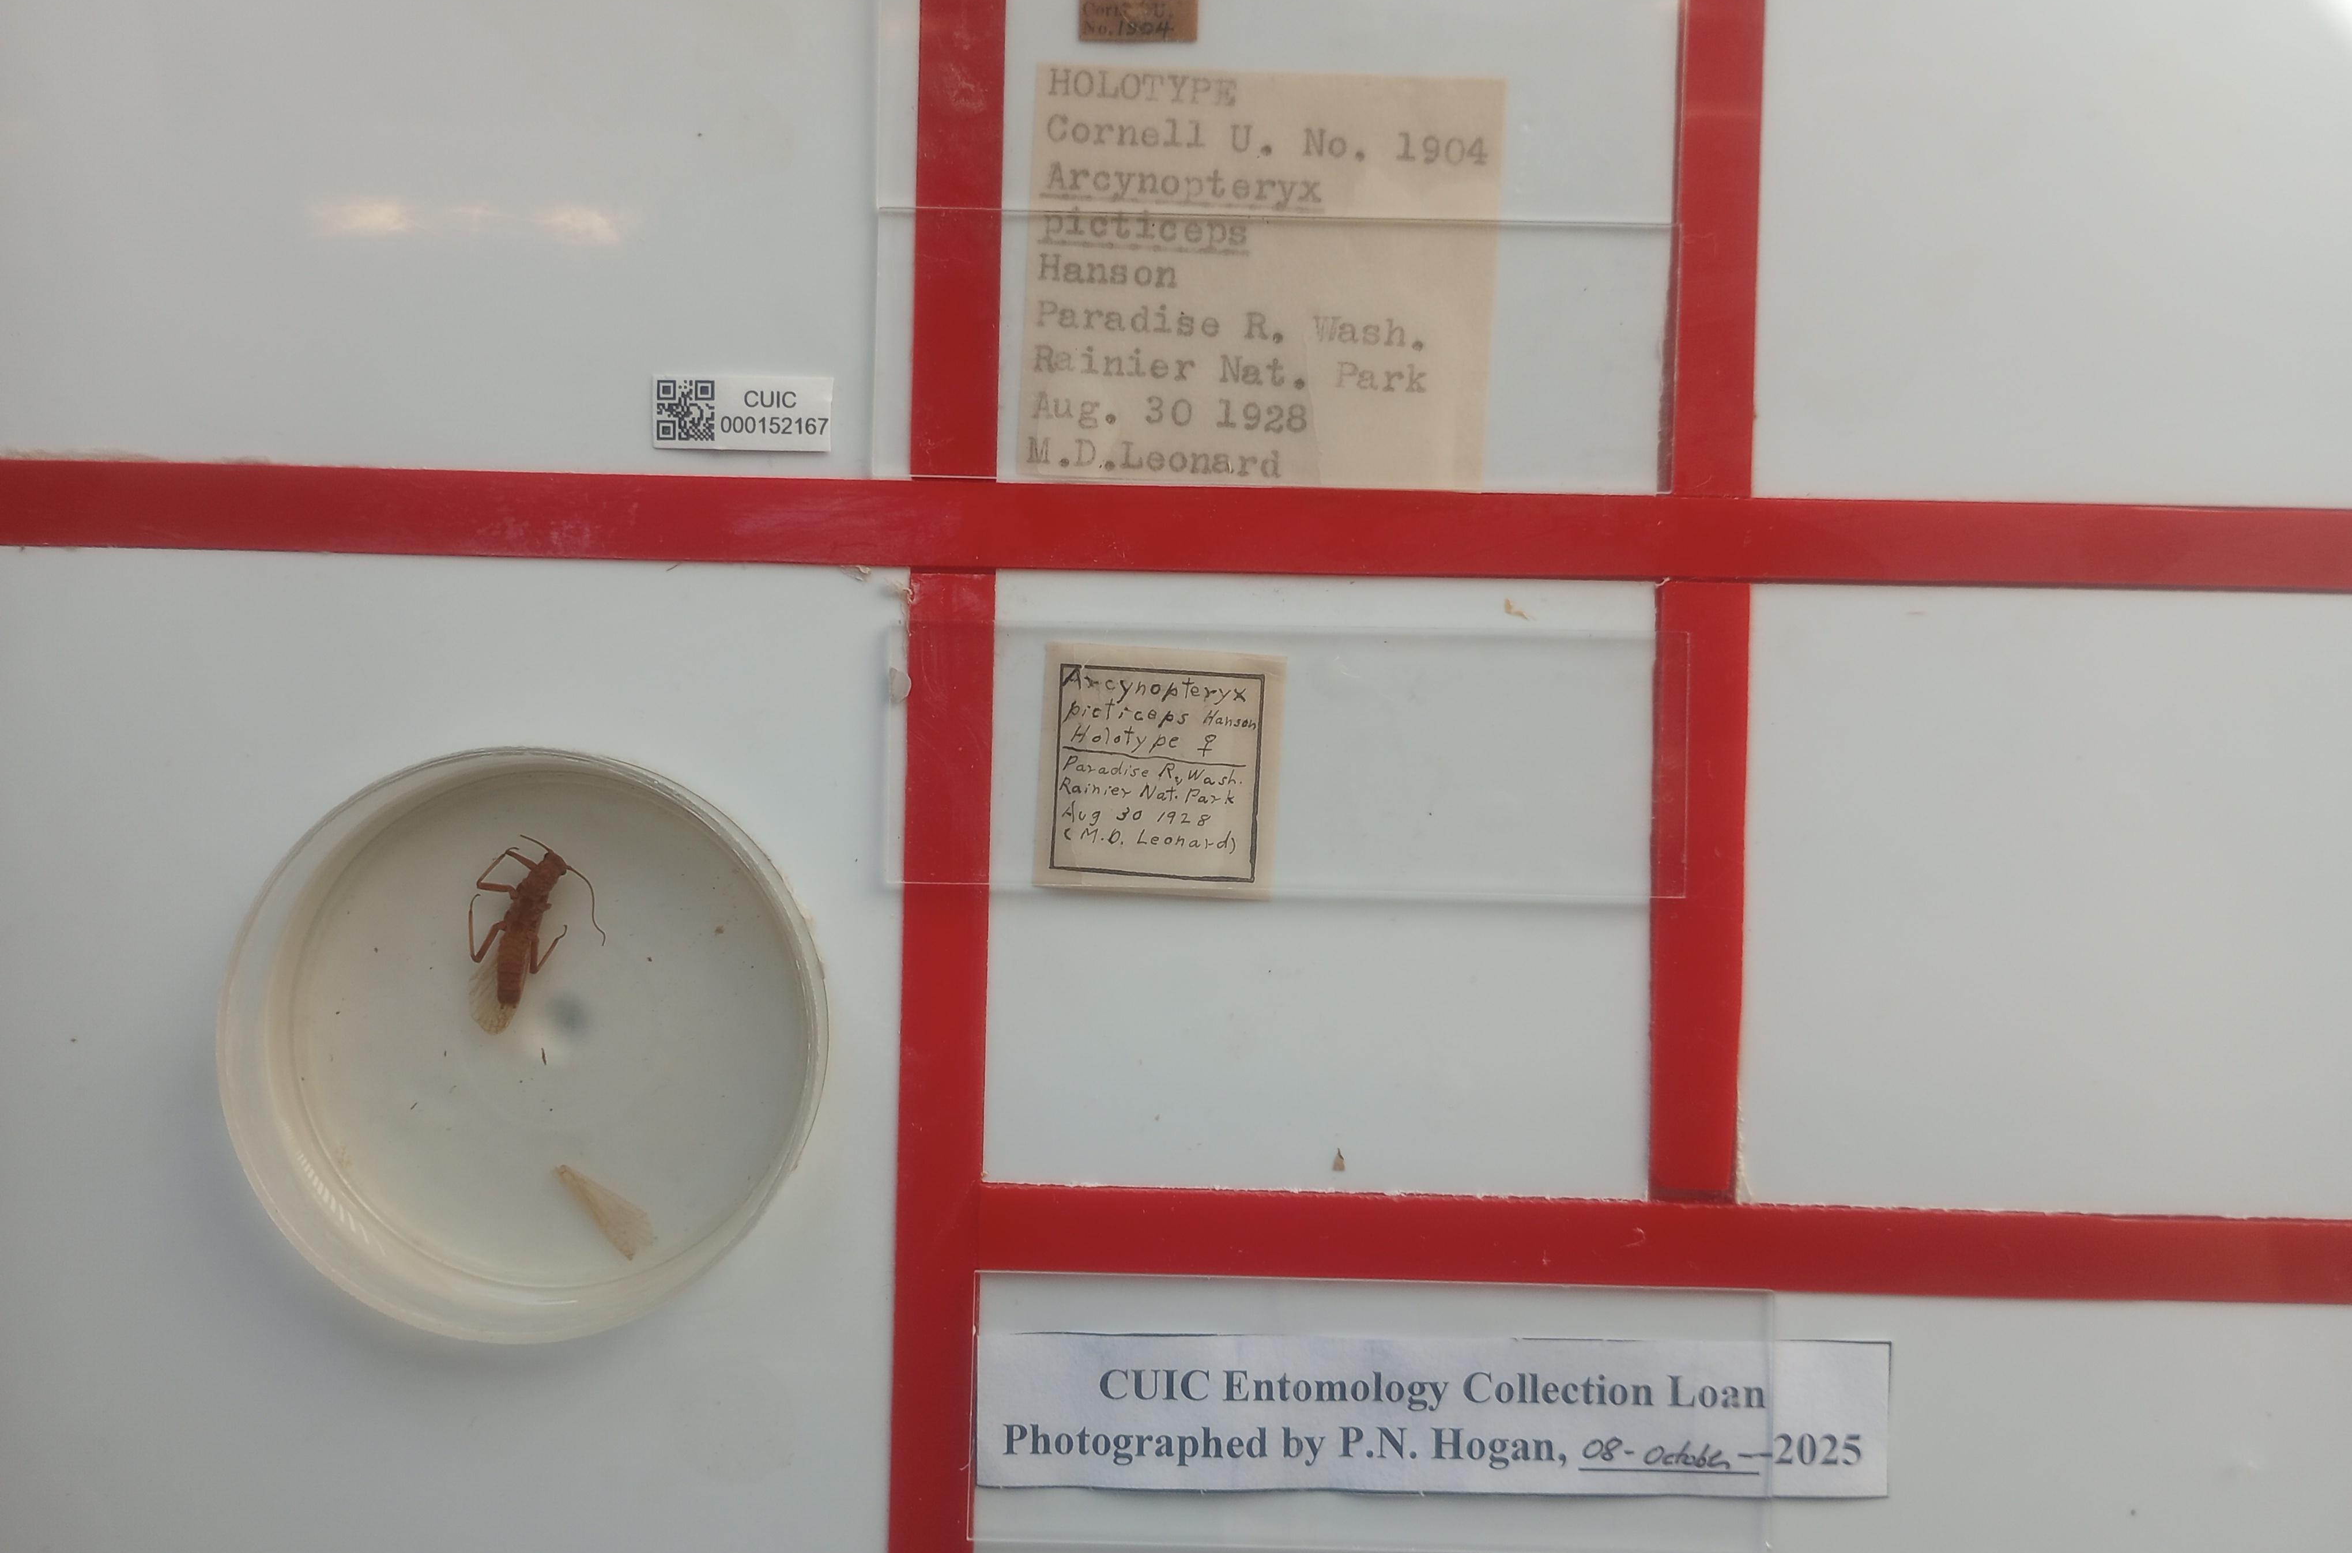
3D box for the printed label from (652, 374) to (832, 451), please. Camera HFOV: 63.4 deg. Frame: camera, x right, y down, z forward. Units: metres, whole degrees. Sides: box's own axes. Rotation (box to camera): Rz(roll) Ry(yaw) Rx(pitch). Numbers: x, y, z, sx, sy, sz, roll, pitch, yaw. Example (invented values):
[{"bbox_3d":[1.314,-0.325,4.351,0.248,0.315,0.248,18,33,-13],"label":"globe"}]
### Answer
[{"bbox_3d":[-0.041,-0.035,0.181,0.017,0.001,0.007,1,90,1],"label":"printed label"}]

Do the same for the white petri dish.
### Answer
[{"bbox_3d":[-0.059,0.024,0.174,0.052,0.013,0.052,0,90,1],"label":"white petri dish"}]

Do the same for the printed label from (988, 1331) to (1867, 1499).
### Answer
[{"bbox_3d":[0.024,0.061,0.181,0.086,0.001,0.014,0,90,1],"label":"printed label"}]

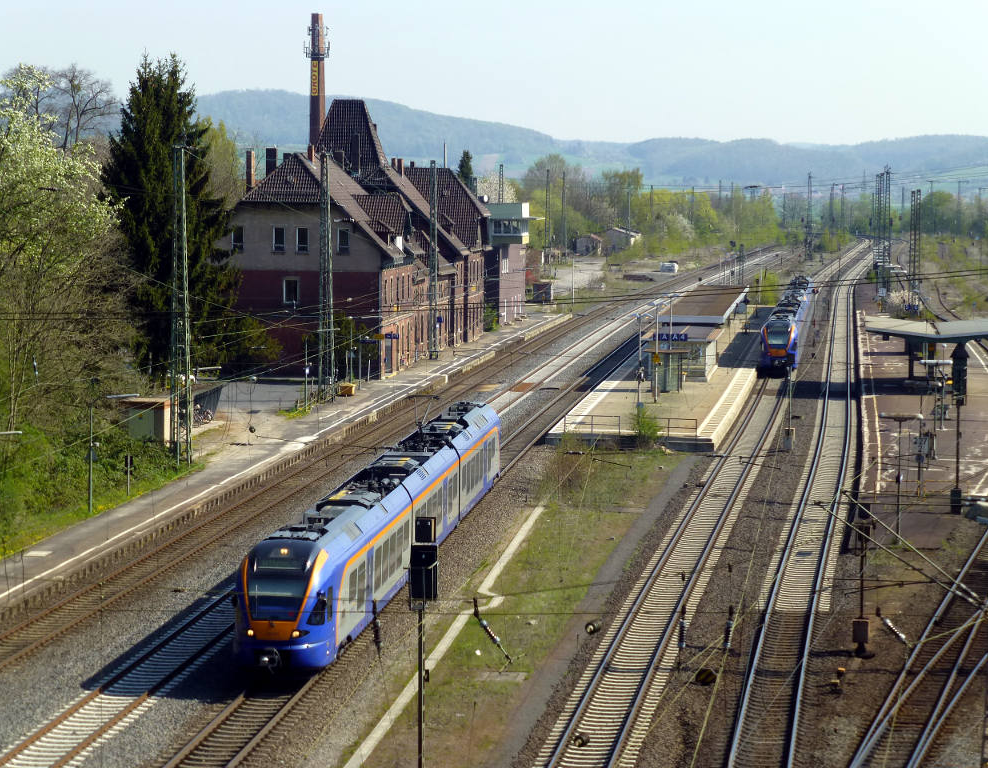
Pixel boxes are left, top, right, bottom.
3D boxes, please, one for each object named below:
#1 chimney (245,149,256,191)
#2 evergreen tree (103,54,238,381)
[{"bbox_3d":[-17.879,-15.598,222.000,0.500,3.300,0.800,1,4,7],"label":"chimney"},{"bbox_3d":[-21.872,-11.122,204.000,8.800,22.200,8.800,0,4,0],"label":"evergreen tree"}]

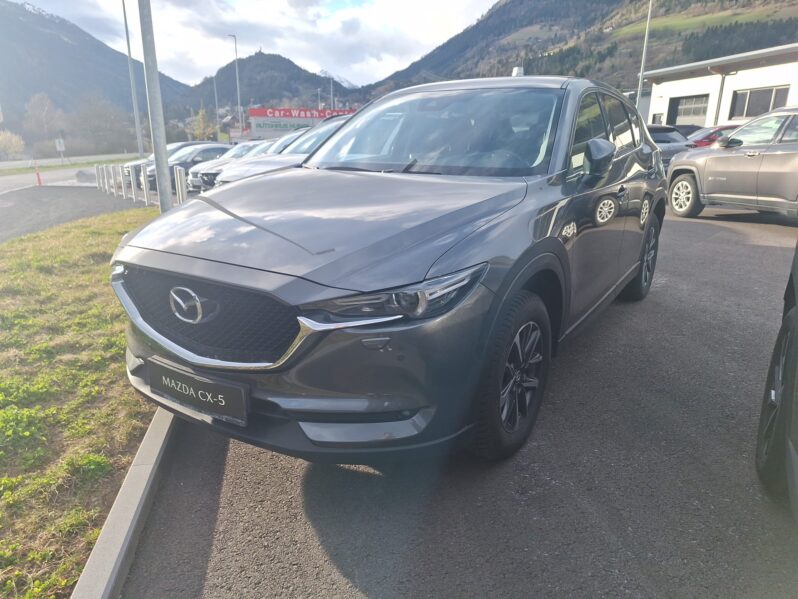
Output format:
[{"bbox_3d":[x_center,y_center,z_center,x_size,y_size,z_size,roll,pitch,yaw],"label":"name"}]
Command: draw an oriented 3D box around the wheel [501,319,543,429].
[{"bbox_3d":[0.451,0.308,2.193,0.180,0.470,0.470,11,20,33],"label":"wheel"}]

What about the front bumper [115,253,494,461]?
[{"bbox_3d":[-0.578,0.137,2.088,1.820,0.690,0.580,11,20,33],"label":"front bumper"}]

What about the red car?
[{"bbox_3d":[10.320,-4.728,16.817,4.250,1.500,1.790,2,17,9],"label":"red car"}]

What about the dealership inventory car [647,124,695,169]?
[{"bbox_3d":[6.371,-4.029,14.939,1.800,1.540,4.400,-1,17,-3],"label":"dealership inventory car"}]

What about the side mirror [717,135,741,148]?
[{"bbox_3d":[4.836,-2.308,7.773,0.260,0.190,0.180,-4,17,-11],"label":"side mirror"}]

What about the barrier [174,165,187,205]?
[{"bbox_3d":[-4.720,-2.439,11.500,0.160,0.900,0.160,-15,22,-42],"label":"barrier"}]

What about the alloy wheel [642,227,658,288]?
[{"bbox_3d":[1.977,-0.353,4.333,0.180,0.470,0.470,11,20,33],"label":"alloy wheel"}]

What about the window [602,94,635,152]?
[{"bbox_3d":[1.381,-1.075,3.319,0.070,0.370,0.800,-8,9,37],"label":"window"}]

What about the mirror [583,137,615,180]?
[{"bbox_3d":[0.922,-0.652,2.434,0.140,0.190,0.230,3,17,13],"label":"mirror"}]

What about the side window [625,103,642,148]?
[{"bbox_3d":[1.701,-1.213,3.833,0.060,0.270,0.450,-8,9,37],"label":"side window"}]

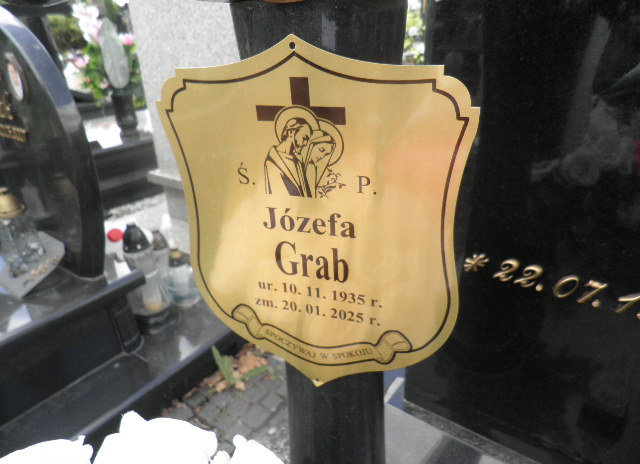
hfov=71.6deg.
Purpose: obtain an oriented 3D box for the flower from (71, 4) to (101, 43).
[{"bbox_3d":[-1.295,-1.151,2.450,0.140,0.200,0.130,-13,28,-22],"label":"flower"}]

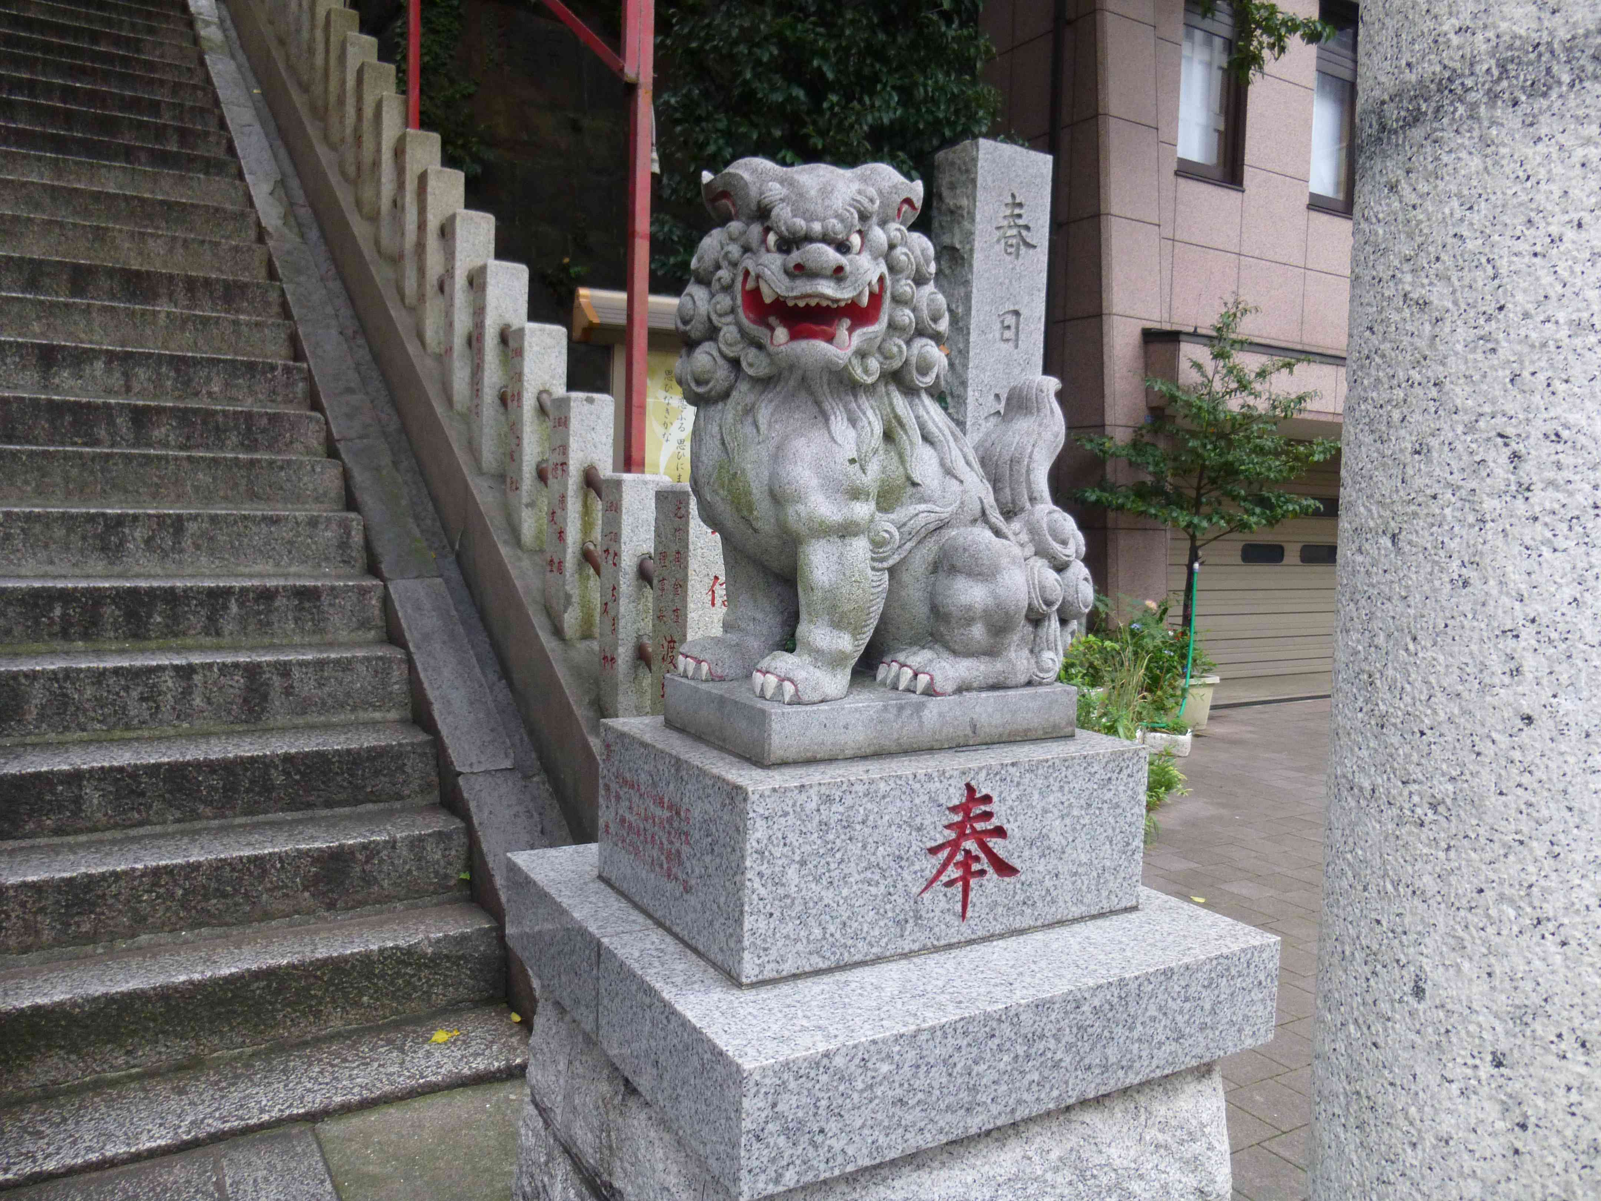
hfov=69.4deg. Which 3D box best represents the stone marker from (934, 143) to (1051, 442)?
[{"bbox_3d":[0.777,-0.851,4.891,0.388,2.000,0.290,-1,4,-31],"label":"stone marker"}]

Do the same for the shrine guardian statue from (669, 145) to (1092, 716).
[{"bbox_3d":[0.201,-0.304,2.167,0.824,0.923,0.461,-1,4,-31],"label":"shrine guardian statue"}]

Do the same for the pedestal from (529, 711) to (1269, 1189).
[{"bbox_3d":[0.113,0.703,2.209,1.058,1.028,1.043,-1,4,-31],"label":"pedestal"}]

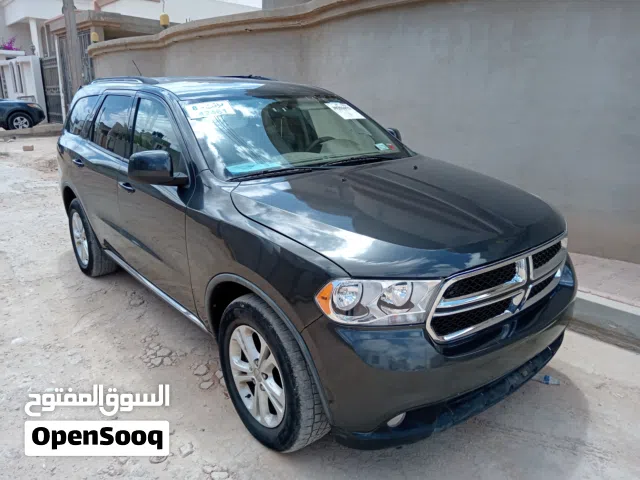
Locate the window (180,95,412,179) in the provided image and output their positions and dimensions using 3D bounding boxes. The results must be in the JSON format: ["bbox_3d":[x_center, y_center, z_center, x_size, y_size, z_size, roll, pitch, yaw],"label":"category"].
[{"bbox_3d":[-0.136,-0.724,3.261,1.460,0.160,0.800,-13,53,-37],"label":"window"}]

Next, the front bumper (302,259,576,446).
[{"bbox_3d":[0.792,0.474,2.423,1.860,0.580,0.500,-13,21,-37],"label":"front bumper"}]

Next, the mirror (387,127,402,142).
[{"bbox_3d":[0.601,-0.777,3.944,0.250,0.210,0.190,-14,22,-37],"label":"mirror"}]

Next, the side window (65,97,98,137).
[{"bbox_3d":[-2.049,-1.058,4.261,0.100,0.340,0.720,8,7,-41],"label":"side window"}]

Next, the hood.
[{"bbox_3d":[0.494,-0.182,2.608,1.540,0.260,1.300,-13,26,-37],"label":"hood"}]

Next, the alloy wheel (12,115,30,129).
[{"bbox_3d":[-10.052,-3.927,16.800,0.480,0.480,0.200,-12,20,-34],"label":"alloy wheel"}]

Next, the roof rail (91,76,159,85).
[{"bbox_3d":[-1.623,-1.288,4.043,0.050,0.070,1.580,-14,22,-37],"label":"roof rail"}]

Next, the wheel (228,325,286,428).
[{"bbox_3d":[-0.238,0.651,2.502,0.200,0.510,0.510,-14,22,-37],"label":"wheel"}]

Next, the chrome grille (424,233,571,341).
[{"bbox_3d":[0.888,0.199,2.286,1.060,0.310,0.150,-14,22,-37],"label":"chrome grille"}]

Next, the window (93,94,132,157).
[{"bbox_3d":[-1.518,-0.866,3.720,0.060,0.410,0.800,9,7,-42],"label":"window"}]

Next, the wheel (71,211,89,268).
[{"bbox_3d":[-2.198,-0.019,4.700,0.200,0.490,0.490,-13,21,-37],"label":"wheel"}]

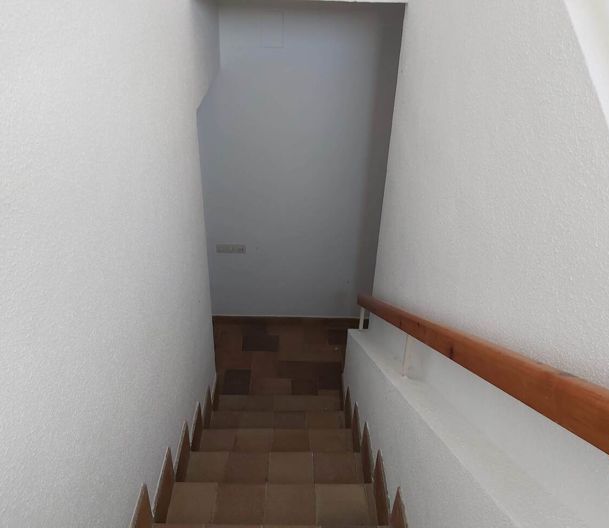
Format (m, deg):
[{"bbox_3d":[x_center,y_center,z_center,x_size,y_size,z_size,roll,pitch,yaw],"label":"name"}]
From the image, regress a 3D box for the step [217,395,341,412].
[{"bbox_3d":[-0.167,1.059,3.533,0.821,0.185,0.302,1,32,-2],"label":"step"}]

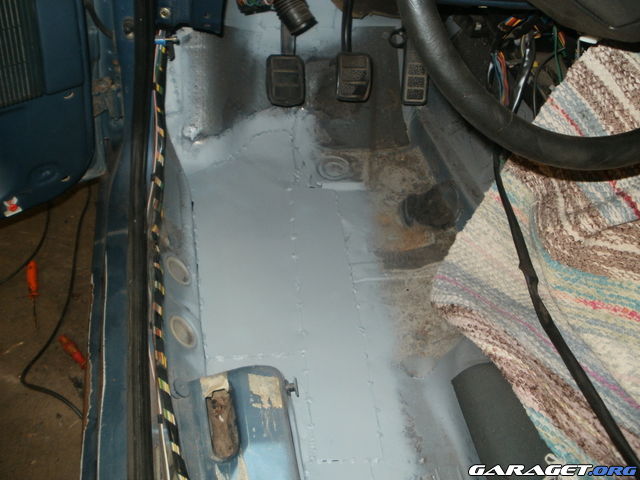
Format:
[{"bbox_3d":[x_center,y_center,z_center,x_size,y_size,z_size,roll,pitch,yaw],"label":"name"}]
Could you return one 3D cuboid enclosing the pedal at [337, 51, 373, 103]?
[{"bbox_3d":[0.060,-0.283,1.160,0.061,0.084,0.025,0,19,0],"label":"pedal"}]

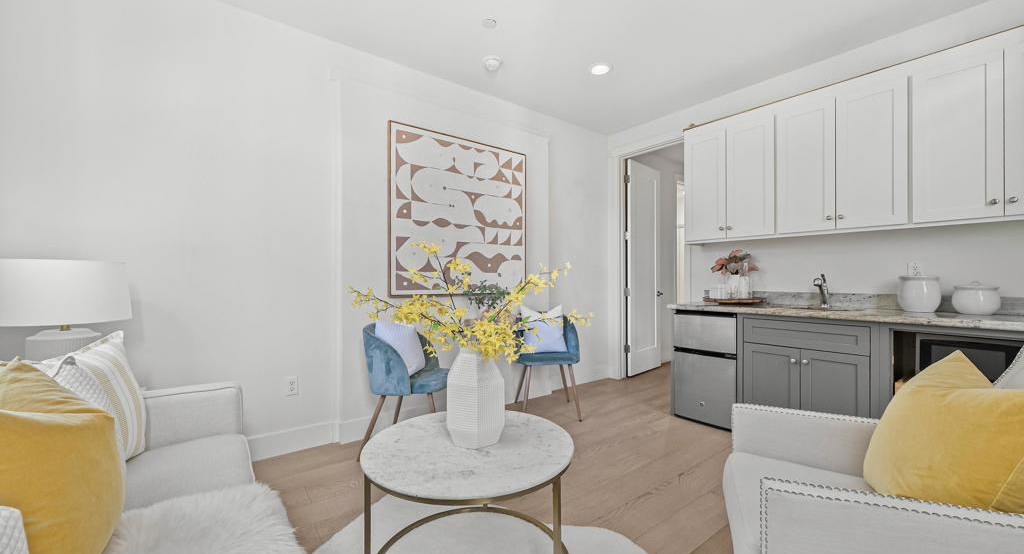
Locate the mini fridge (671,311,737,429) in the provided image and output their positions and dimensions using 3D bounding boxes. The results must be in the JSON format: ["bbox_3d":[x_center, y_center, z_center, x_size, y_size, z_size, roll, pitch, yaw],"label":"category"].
[{"bbox_3d":[1.668,0.702,3.213,0.510,0.850,0.473,0,0,-38],"label":"mini fridge"}]

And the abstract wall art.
[{"bbox_3d":[-0.386,-0.490,3.269,1.282,1.271,0.040,0,0,-38],"label":"abstract wall art"}]

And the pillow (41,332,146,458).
[{"bbox_3d":[-1.444,0.456,1.294,0.160,0.470,0.470,-14,5,-19],"label":"pillow"}]

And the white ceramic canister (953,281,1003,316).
[{"bbox_3d":[2.637,0.120,2.264,0.182,0.187,0.182,0,0,-38],"label":"white ceramic canister"}]

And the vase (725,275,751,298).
[{"bbox_3d":[1.839,0.081,3.243,0.165,0.185,0.165,0,0,-38],"label":"vase"}]

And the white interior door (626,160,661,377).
[{"bbox_3d":[1.592,-0.095,4.720,0.760,2.430,0.040,0,0,-44],"label":"white interior door"}]

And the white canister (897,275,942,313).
[{"bbox_3d":[2.500,0.103,2.449,0.193,0.221,0.193,0,0,-38],"label":"white canister"}]

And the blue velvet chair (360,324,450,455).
[{"bbox_3d":[-0.649,0.727,2.630,0.540,0.815,0.530,0,0,12],"label":"blue velvet chair"}]

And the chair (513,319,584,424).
[{"bbox_3d":[0.288,0.724,3.345,0.530,0.815,0.540,0,0,-3],"label":"chair"}]

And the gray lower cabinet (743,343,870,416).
[{"bbox_3d":[2.083,0.778,2.735,0.580,0.633,0.680,0,0,-38],"label":"gray lower cabinet"}]

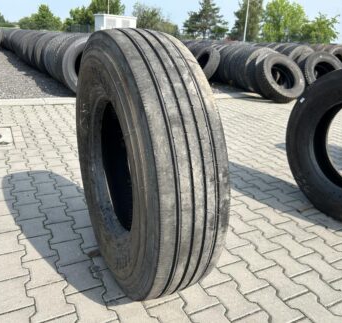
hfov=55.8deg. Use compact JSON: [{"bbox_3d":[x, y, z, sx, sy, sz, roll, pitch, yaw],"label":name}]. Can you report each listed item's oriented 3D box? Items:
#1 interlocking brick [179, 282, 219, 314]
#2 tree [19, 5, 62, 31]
[{"bbox_3d":[0.090,0.603,1.411,0.161,0.070,0.198,-7,22,-27],"label":"interlocking brick"},{"bbox_3d":[-15.265,-16.300,37.921,5.200,4.200,4.800,-4,22,-20],"label":"tree"}]

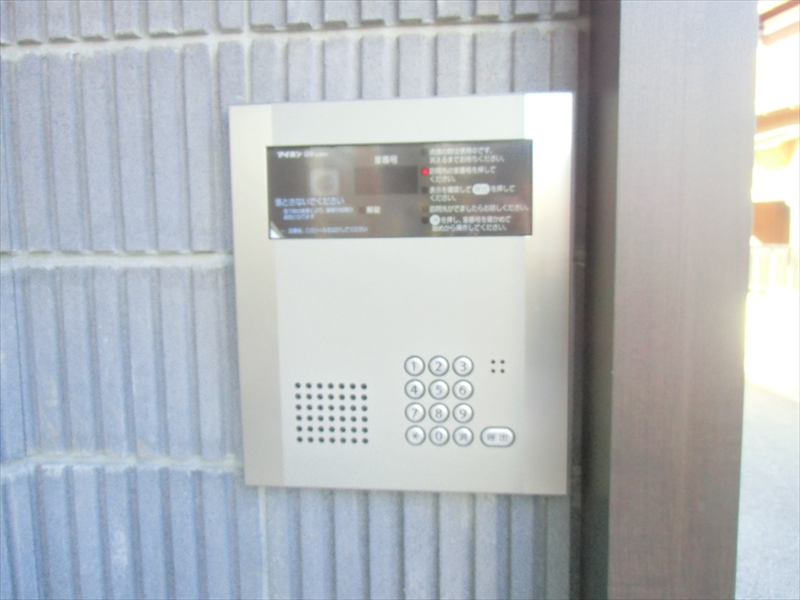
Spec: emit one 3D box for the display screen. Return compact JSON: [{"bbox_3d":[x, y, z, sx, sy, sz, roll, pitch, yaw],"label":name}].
[{"bbox_3d":[-0.002,-0.095,0.482,0.229,0.080,0.010,0,5,5],"label":"display screen"}]

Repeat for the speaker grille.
[{"bbox_3d":[-0.061,0.103,0.508,0.066,0.056,0.010,0,5,5],"label":"speaker grille"}]

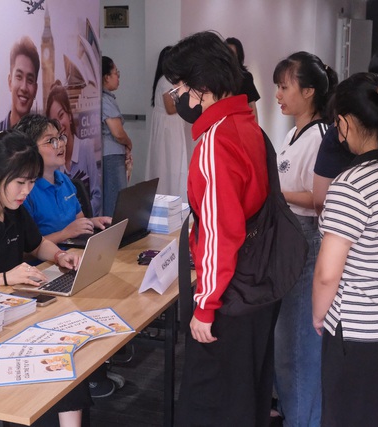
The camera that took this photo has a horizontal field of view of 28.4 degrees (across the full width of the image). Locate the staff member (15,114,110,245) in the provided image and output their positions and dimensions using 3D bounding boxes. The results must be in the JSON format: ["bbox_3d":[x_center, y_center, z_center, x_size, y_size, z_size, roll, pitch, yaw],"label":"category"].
[{"bbox_3d":[-0.611,0.217,3.357,0.620,1.240,0.470,5,13,22],"label":"staff member"}]

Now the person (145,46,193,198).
[{"bbox_3d":[-0.192,-0.681,6.755,0.420,1.600,0.440,0,12,0],"label":"person"}]

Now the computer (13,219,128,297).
[{"bbox_3d":[-0.405,0.142,2.604,0.290,0.208,0.304,4,13,18],"label":"computer"}]

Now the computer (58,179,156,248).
[{"bbox_3d":[-0.337,-0.011,3.206,0.290,0.260,0.360,5,13,21],"label":"computer"}]

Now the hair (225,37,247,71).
[{"bbox_3d":[0.374,-1.324,6.200,0.230,0.300,0.210,-7,14,-31],"label":"hair"}]

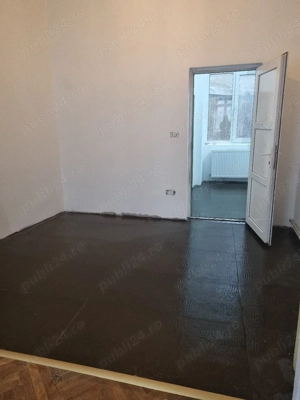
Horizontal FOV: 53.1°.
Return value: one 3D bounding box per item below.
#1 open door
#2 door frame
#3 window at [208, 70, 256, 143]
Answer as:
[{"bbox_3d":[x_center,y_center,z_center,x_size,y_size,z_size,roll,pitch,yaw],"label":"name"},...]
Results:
[{"bbox_3d":[1.322,-0.547,3.525,0.065,1.980,0.800,-1,13,1],"label":"open door"},{"bbox_3d":[0.961,-0.684,4.030,0.884,2.054,0.100,3,14,17],"label":"door frame"},{"bbox_3d":[1.952,-2.124,6.941,1.240,1.620,0.100,3,14,17],"label":"window"}]

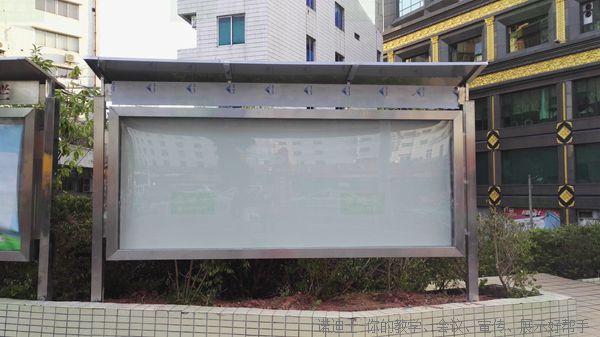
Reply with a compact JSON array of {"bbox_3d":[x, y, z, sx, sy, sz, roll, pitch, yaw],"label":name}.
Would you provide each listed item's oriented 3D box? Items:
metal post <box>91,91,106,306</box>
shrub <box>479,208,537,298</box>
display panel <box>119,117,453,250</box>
[{"bbox_3d":[-1.717,0.261,3.679,0.085,1.743,0.055,0,-2,-2],"label":"metal post"},{"bbox_3d":[1.915,0.755,3.982,0.480,0.810,0.480,0,-2,-2],"label":"shrub"},{"bbox_3d":[-0.094,0.129,3.750,2.919,1.140,0.040,0,-2,-2],"label":"display panel"}]

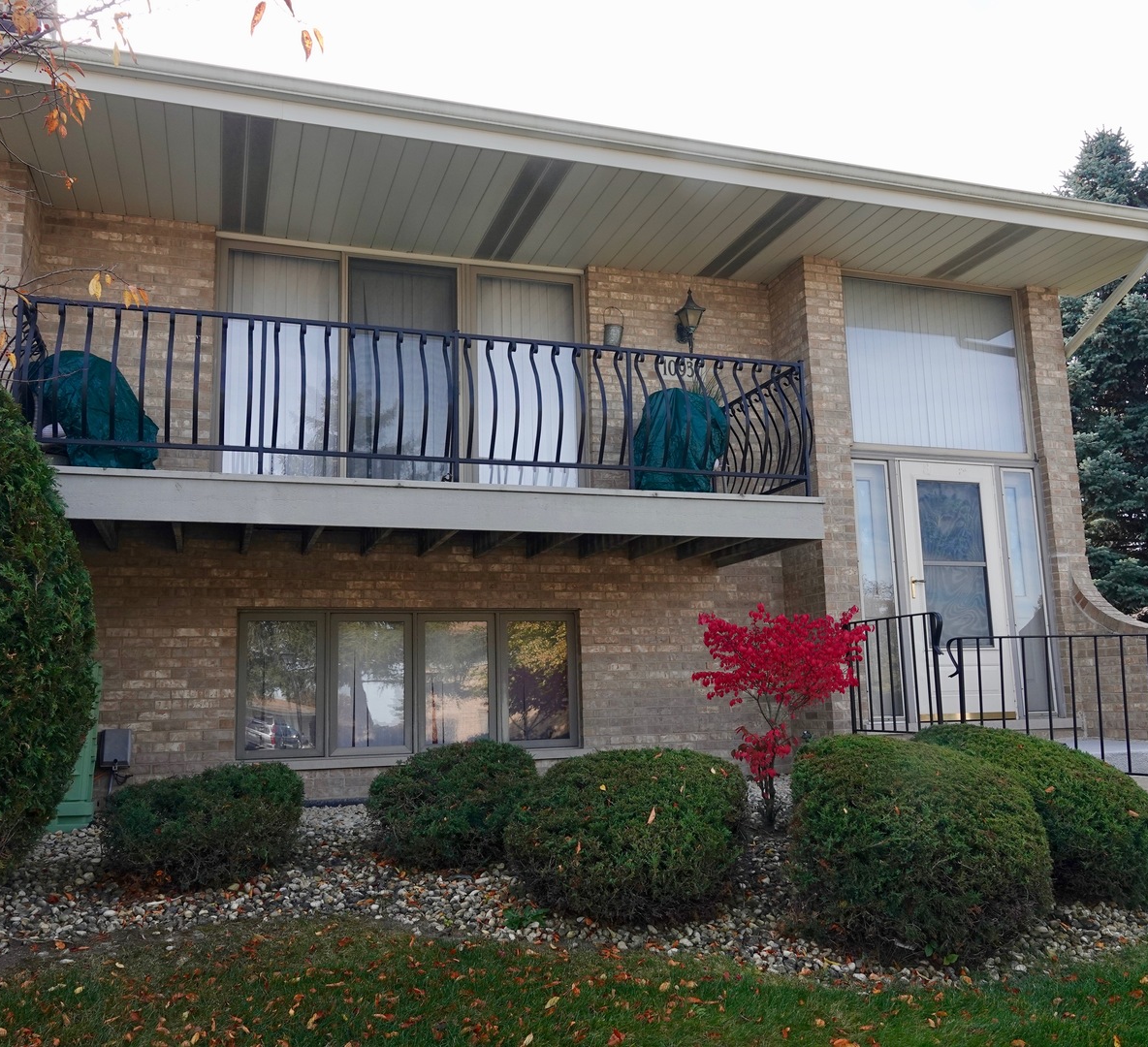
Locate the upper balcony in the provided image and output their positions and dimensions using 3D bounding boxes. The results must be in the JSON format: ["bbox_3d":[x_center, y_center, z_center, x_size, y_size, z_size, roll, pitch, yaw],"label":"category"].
[{"bbox_3d":[-0.915,-0.461,6.925,5.000,1.210,1.600,2,-10,-18],"label":"upper balcony"}]

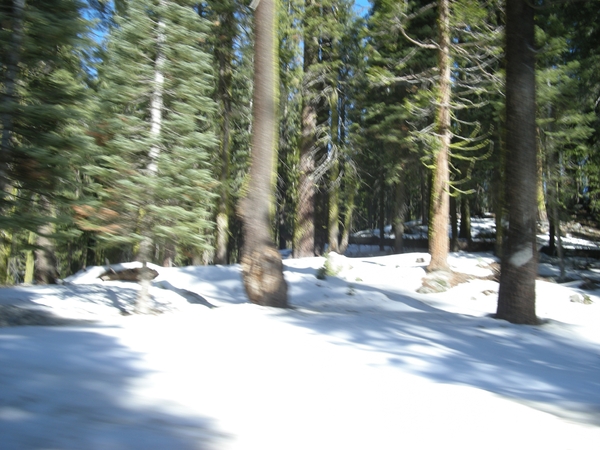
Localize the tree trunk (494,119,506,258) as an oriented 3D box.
[{"bbox_3d":[6.566,-1.195,21.000,0.328,4.584,0.328,1,-1,0],"label":"tree trunk"}]

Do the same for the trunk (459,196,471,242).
[{"bbox_3d":[7.182,-0.240,28.000,0.458,2.008,0.458,1,-1,0],"label":"trunk"}]

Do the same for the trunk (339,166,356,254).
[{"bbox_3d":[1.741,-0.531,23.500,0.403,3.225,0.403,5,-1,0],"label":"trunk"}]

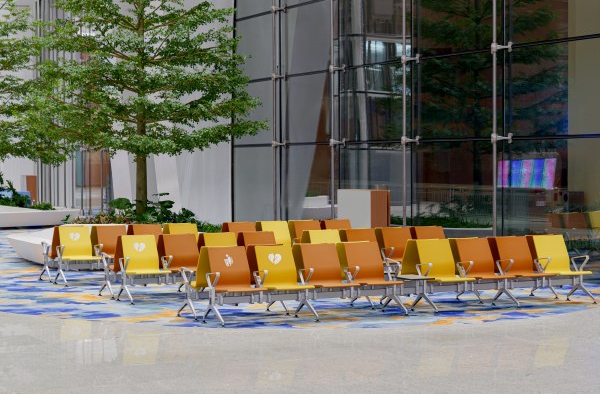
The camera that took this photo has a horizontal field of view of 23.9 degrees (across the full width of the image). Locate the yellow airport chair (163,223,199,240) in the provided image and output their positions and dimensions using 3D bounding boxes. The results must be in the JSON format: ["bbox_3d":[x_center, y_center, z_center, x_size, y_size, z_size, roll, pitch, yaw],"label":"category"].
[{"bbox_3d":[-1.749,0.863,22.406,0.576,0.859,0.620,-1,2,-27],"label":"yellow airport chair"}]

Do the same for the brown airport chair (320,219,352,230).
[{"bbox_3d":[0.742,0.817,23.755,0.612,0.852,0.750,-1,2,-27],"label":"brown airport chair"}]

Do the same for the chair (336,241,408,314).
[{"bbox_3d":[0.881,0.986,17.097,0.576,0.859,0.620,-1,2,-27],"label":"chair"}]

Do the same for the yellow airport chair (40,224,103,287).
[{"bbox_3d":[-3.407,0.891,21.645,0.636,0.852,0.750,-1,2,-27],"label":"yellow airport chair"}]

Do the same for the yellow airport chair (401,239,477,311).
[{"bbox_3d":[1.753,0.970,17.639,0.636,0.852,0.750,-1,2,-27],"label":"yellow airport chair"}]

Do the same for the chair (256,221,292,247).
[{"bbox_3d":[-0.328,0.836,23.211,0.612,0.852,0.750,-1,2,-27],"label":"chair"}]

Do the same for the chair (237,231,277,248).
[{"bbox_3d":[-0.493,0.925,19.800,0.612,0.852,0.750,-1,2,-27],"label":"chair"}]

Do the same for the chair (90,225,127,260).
[{"bbox_3d":[-2.822,0.882,21.869,0.576,0.859,0.620,-1,2,-27],"label":"chair"}]

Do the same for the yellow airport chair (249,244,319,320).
[{"bbox_3d":[-0.187,1.006,16.551,0.576,0.859,0.620,-1,2,-27],"label":"yellow airport chair"}]

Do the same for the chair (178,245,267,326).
[{"bbox_3d":[-0.772,1.015,16.355,0.636,0.852,0.750,-1,2,-27],"label":"chair"}]

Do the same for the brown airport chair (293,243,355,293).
[{"bbox_3d":[0.308,0.996,16.904,0.612,0.852,0.750,-1,2,-27],"label":"brown airport chair"}]

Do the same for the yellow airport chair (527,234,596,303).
[{"bbox_3d":[3.404,0.939,18.387,0.576,0.859,0.620,-1,2,-27],"label":"yellow airport chair"}]

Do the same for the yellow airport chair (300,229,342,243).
[{"bbox_3d":[0.431,0.908,20.270,0.636,0.852,0.750,-1,2,-27],"label":"yellow airport chair"}]

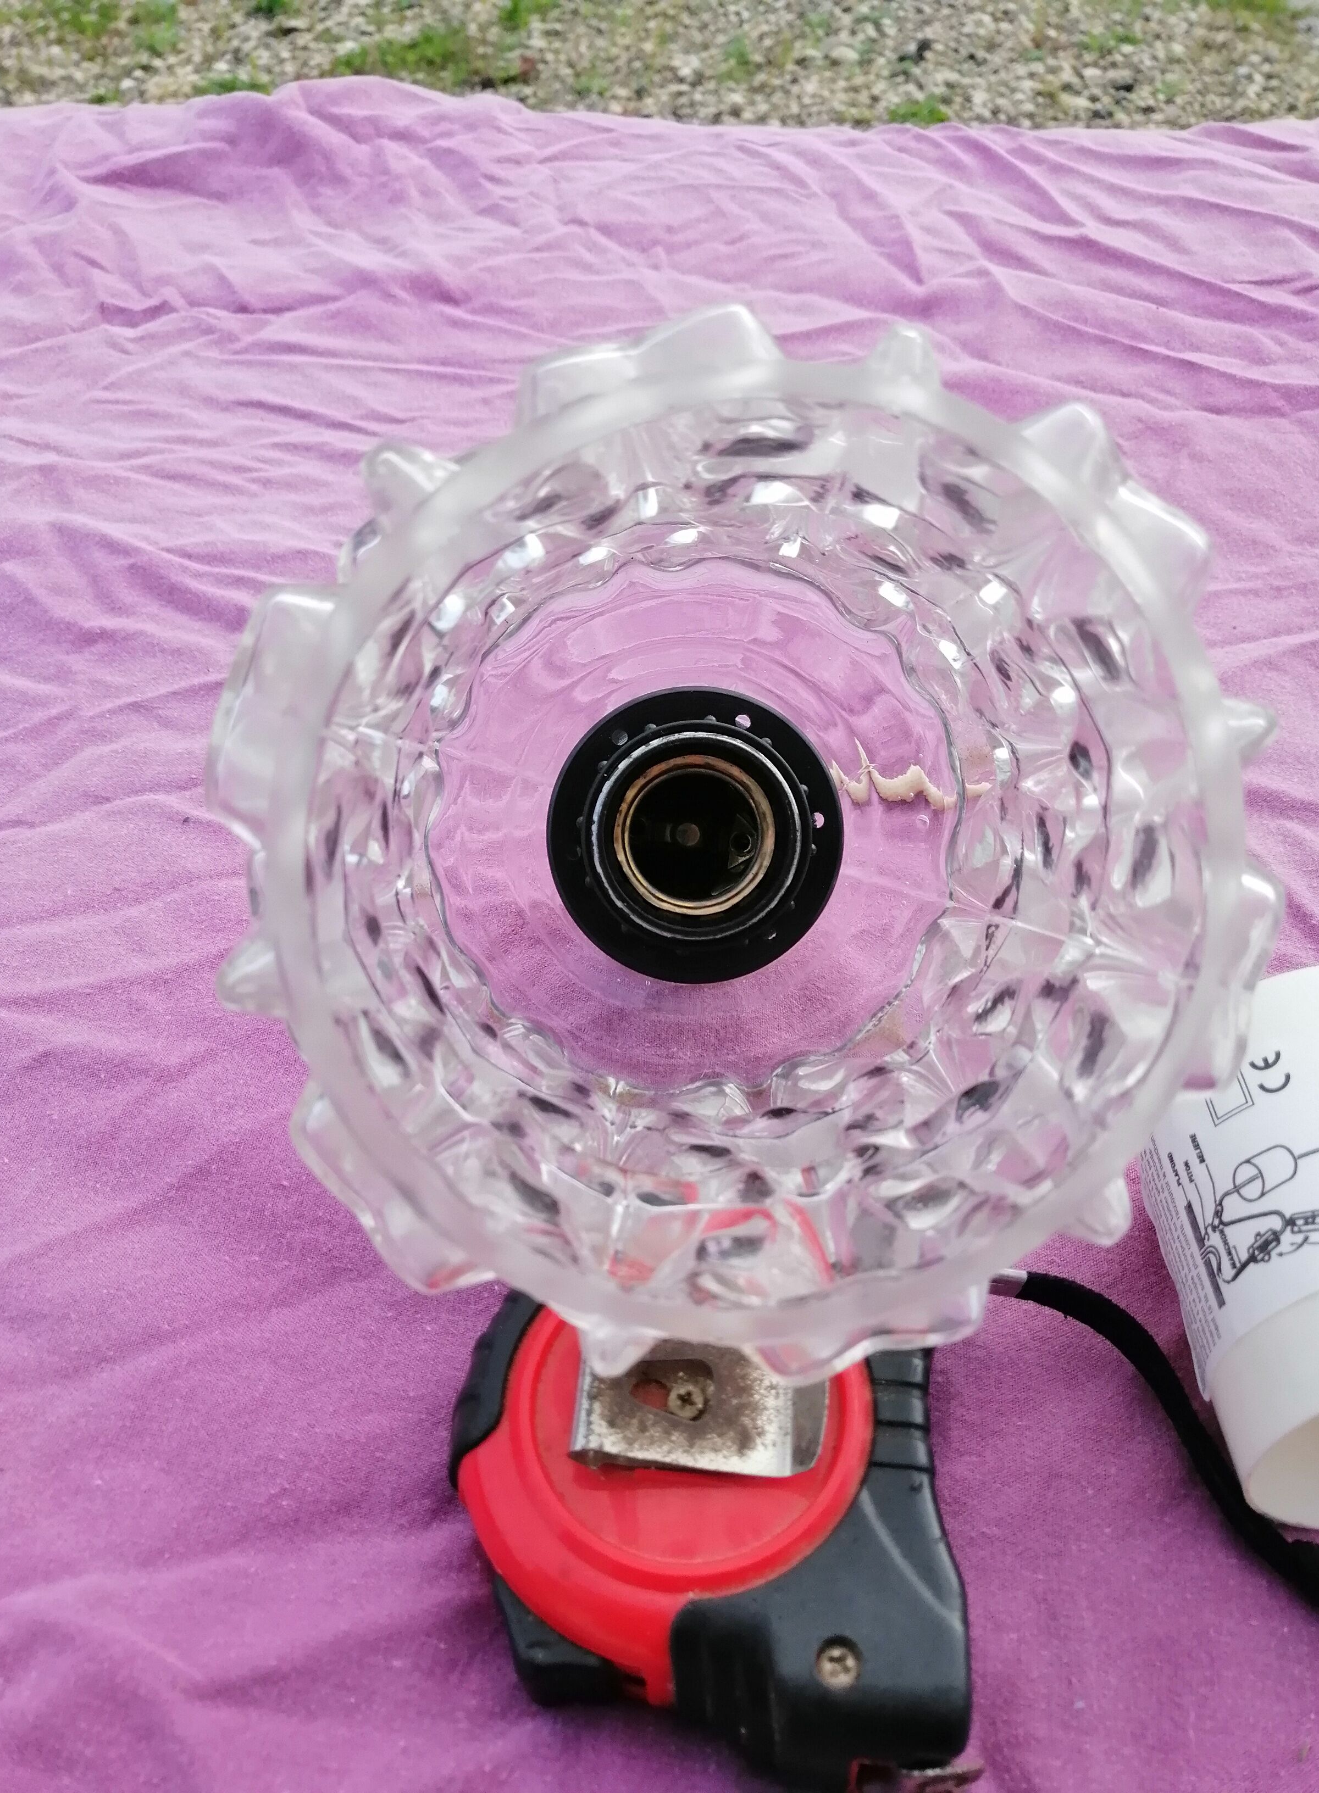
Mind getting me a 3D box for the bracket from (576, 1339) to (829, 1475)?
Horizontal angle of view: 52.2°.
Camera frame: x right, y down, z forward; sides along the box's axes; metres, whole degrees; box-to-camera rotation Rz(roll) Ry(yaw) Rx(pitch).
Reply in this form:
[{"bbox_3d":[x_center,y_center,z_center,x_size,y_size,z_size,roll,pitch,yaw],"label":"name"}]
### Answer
[{"bbox_3d":[0.006,0.072,0.196,0.036,0.006,0.022,2,46,6],"label":"bracket"}]

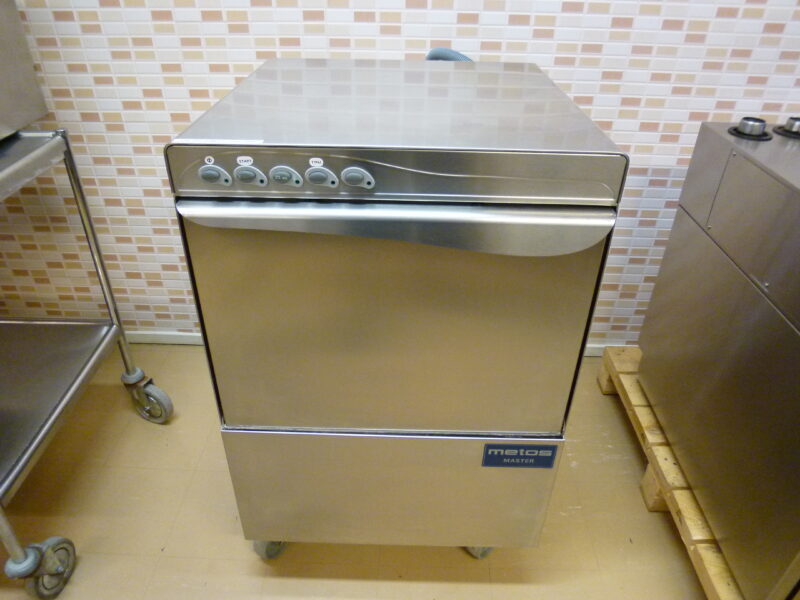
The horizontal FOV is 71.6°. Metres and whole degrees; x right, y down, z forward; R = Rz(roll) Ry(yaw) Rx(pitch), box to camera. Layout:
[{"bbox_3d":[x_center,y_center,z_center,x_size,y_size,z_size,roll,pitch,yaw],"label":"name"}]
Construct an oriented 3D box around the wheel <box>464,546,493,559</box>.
[{"bbox_3d":[0.166,0.532,1.255,0.042,0.100,0.095,-20,38,-30],"label":"wheel"}]

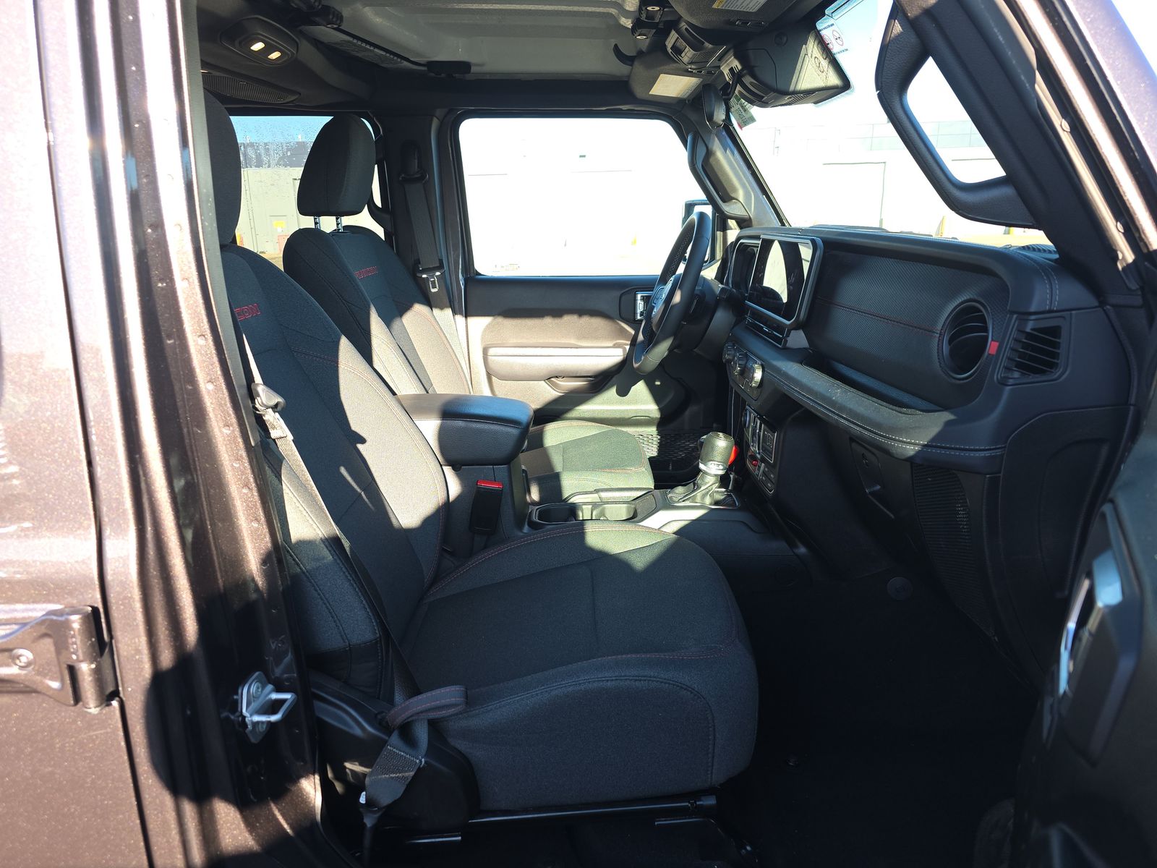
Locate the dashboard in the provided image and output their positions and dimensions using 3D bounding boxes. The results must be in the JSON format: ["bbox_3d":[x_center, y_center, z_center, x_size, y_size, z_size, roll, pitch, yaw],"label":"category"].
[{"bbox_3d":[0.462,-0.136,1.386,0.347,0.469,1.387,0,15,1],"label":"dashboard"}]

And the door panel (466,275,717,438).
[{"bbox_3d":[0.082,-0.209,2.099,0.796,0.459,0.112,0,15,1],"label":"door panel"}]

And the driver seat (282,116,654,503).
[{"bbox_3d":[-0.223,-0.264,1.760,0.806,0.877,0.541,0,15,1],"label":"driver seat"}]

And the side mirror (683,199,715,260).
[{"bbox_3d":[0.401,-0.587,2.239,0.130,0.200,0.210,-5,16,-12],"label":"side mirror"}]

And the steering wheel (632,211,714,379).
[{"bbox_3d":[0.218,-0.315,1.762,0.097,0.377,0.377,18,15,-4],"label":"steering wheel"}]

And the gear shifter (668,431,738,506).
[{"bbox_3d":[0.233,0.058,1.452,0.112,0.138,0.087,0,15,1],"label":"gear shifter"}]

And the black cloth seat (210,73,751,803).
[{"bbox_3d":[-0.184,-0.033,1.019,0.806,0.836,0.541,0,15,1],"label":"black cloth seat"}]

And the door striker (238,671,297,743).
[{"bbox_3d":[-0.302,0.271,0.749,0.051,0.071,0.047,0,15,1],"label":"door striker"}]

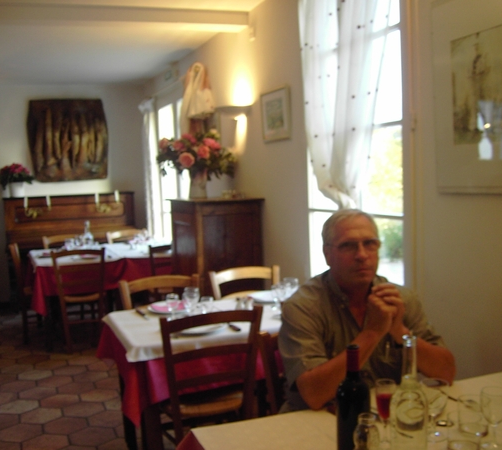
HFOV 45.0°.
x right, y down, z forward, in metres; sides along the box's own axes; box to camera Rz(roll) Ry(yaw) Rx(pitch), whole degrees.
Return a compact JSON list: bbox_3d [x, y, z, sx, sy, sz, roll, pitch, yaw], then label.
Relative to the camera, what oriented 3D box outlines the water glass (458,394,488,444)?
[{"bbox_3d":[0.593,0.506,1.615,0.080,0.093,0.080,-2,4,0],"label":"water glass"}]

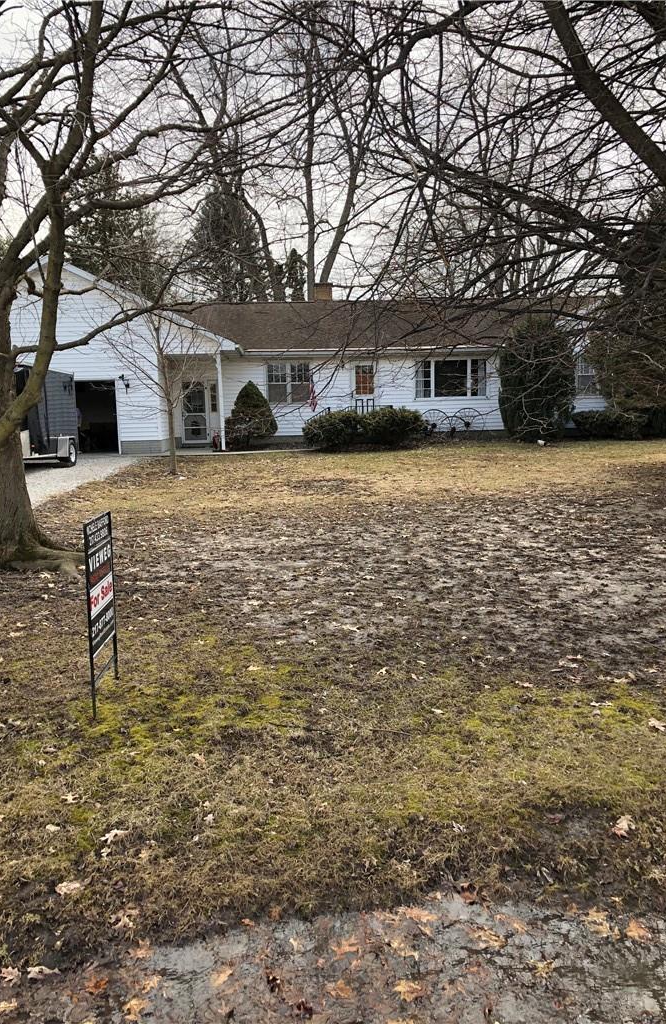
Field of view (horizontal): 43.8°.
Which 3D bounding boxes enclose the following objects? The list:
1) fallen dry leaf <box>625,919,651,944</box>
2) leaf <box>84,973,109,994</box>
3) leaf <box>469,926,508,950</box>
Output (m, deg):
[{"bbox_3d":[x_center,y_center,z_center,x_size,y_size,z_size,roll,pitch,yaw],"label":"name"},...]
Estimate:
[{"bbox_3d":[0.920,1.269,2.513,0.073,0.015,0.095,-1,8,0],"label":"fallen dry leaf"},{"bbox_3d":[-0.663,1.326,2.326,0.069,0.015,0.070,-1,8,0],"label":"leaf"},{"bbox_3d":[0.457,1.282,2.486,0.075,0.015,0.126,-7,10,-39],"label":"leaf"}]

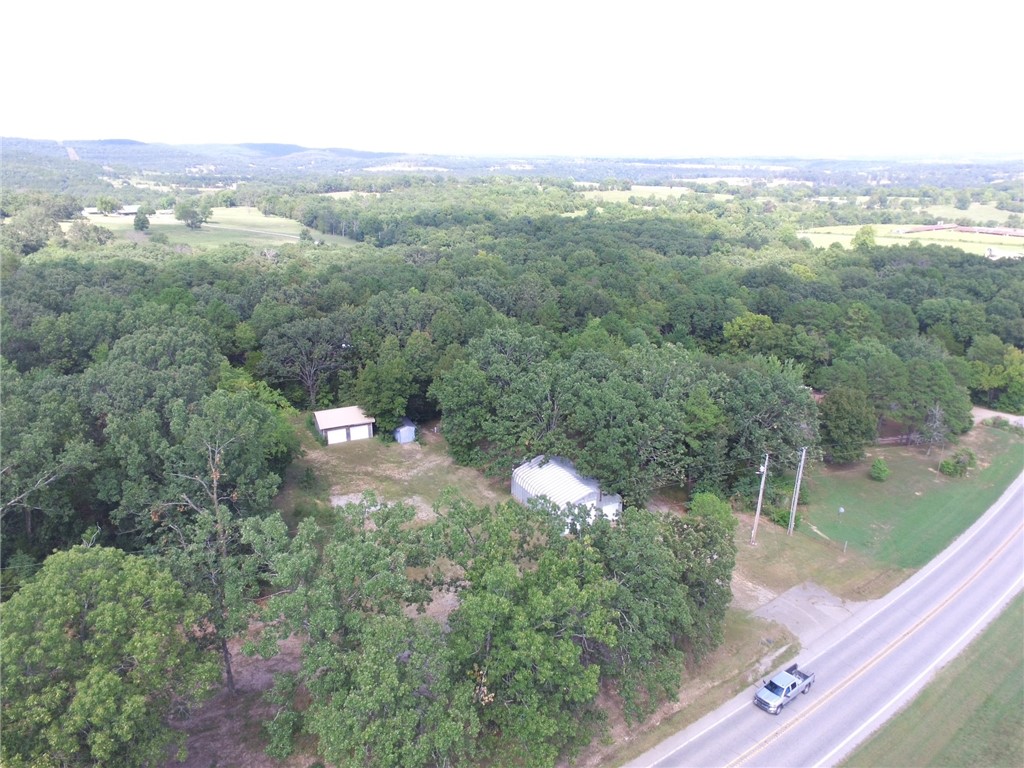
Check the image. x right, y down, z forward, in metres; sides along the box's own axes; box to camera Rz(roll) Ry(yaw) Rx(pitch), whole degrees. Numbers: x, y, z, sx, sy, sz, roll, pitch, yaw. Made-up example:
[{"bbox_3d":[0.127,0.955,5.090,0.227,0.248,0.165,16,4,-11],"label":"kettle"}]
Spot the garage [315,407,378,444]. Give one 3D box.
[{"bbox_3d":[-28.737,6.931,101.368,8.700,3.250,7.800,-8,23,-22],"label":"garage"}]

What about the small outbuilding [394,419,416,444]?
[{"bbox_3d":[-17.946,7.730,99.911,2.750,3.050,3.600,-7,22,-20],"label":"small outbuilding"}]

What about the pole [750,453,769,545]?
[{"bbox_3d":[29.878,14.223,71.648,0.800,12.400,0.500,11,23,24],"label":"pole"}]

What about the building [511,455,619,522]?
[{"bbox_3d":[7.123,14.516,80.332,9.300,5.000,12.200,-12,24,-30],"label":"building"}]

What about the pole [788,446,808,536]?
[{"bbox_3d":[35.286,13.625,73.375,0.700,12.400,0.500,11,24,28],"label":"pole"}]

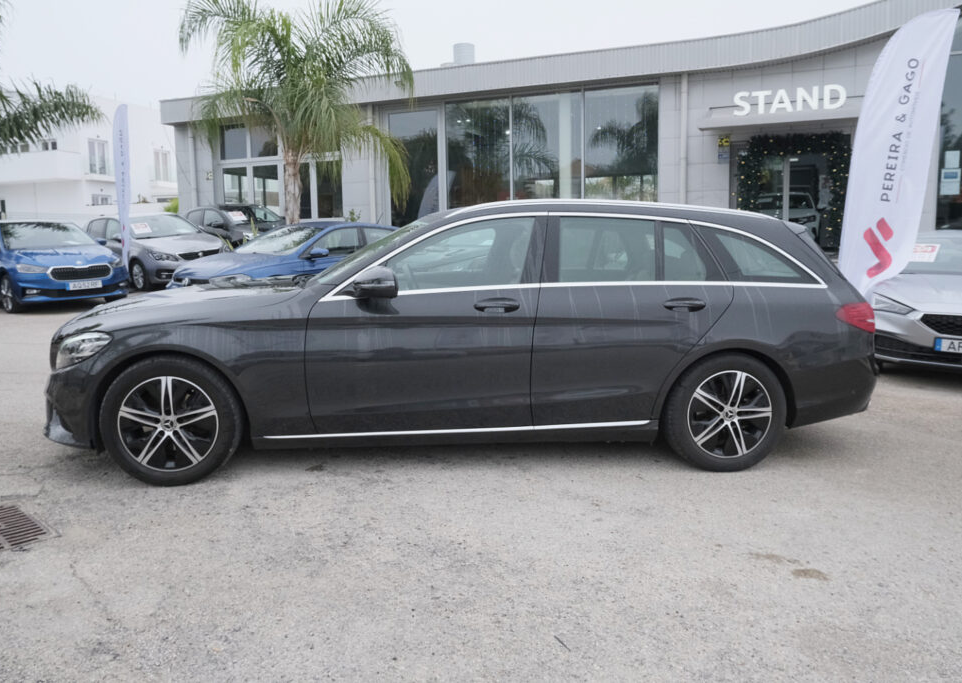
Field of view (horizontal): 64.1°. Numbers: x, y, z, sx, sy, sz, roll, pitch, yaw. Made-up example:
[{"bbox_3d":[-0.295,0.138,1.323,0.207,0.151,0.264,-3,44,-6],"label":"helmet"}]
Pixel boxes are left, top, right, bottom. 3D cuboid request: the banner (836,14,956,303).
[{"bbox_3d":[3.670,-1.420,6.900,0.850,2.950,0.160,3,8,21],"label":"banner"}]

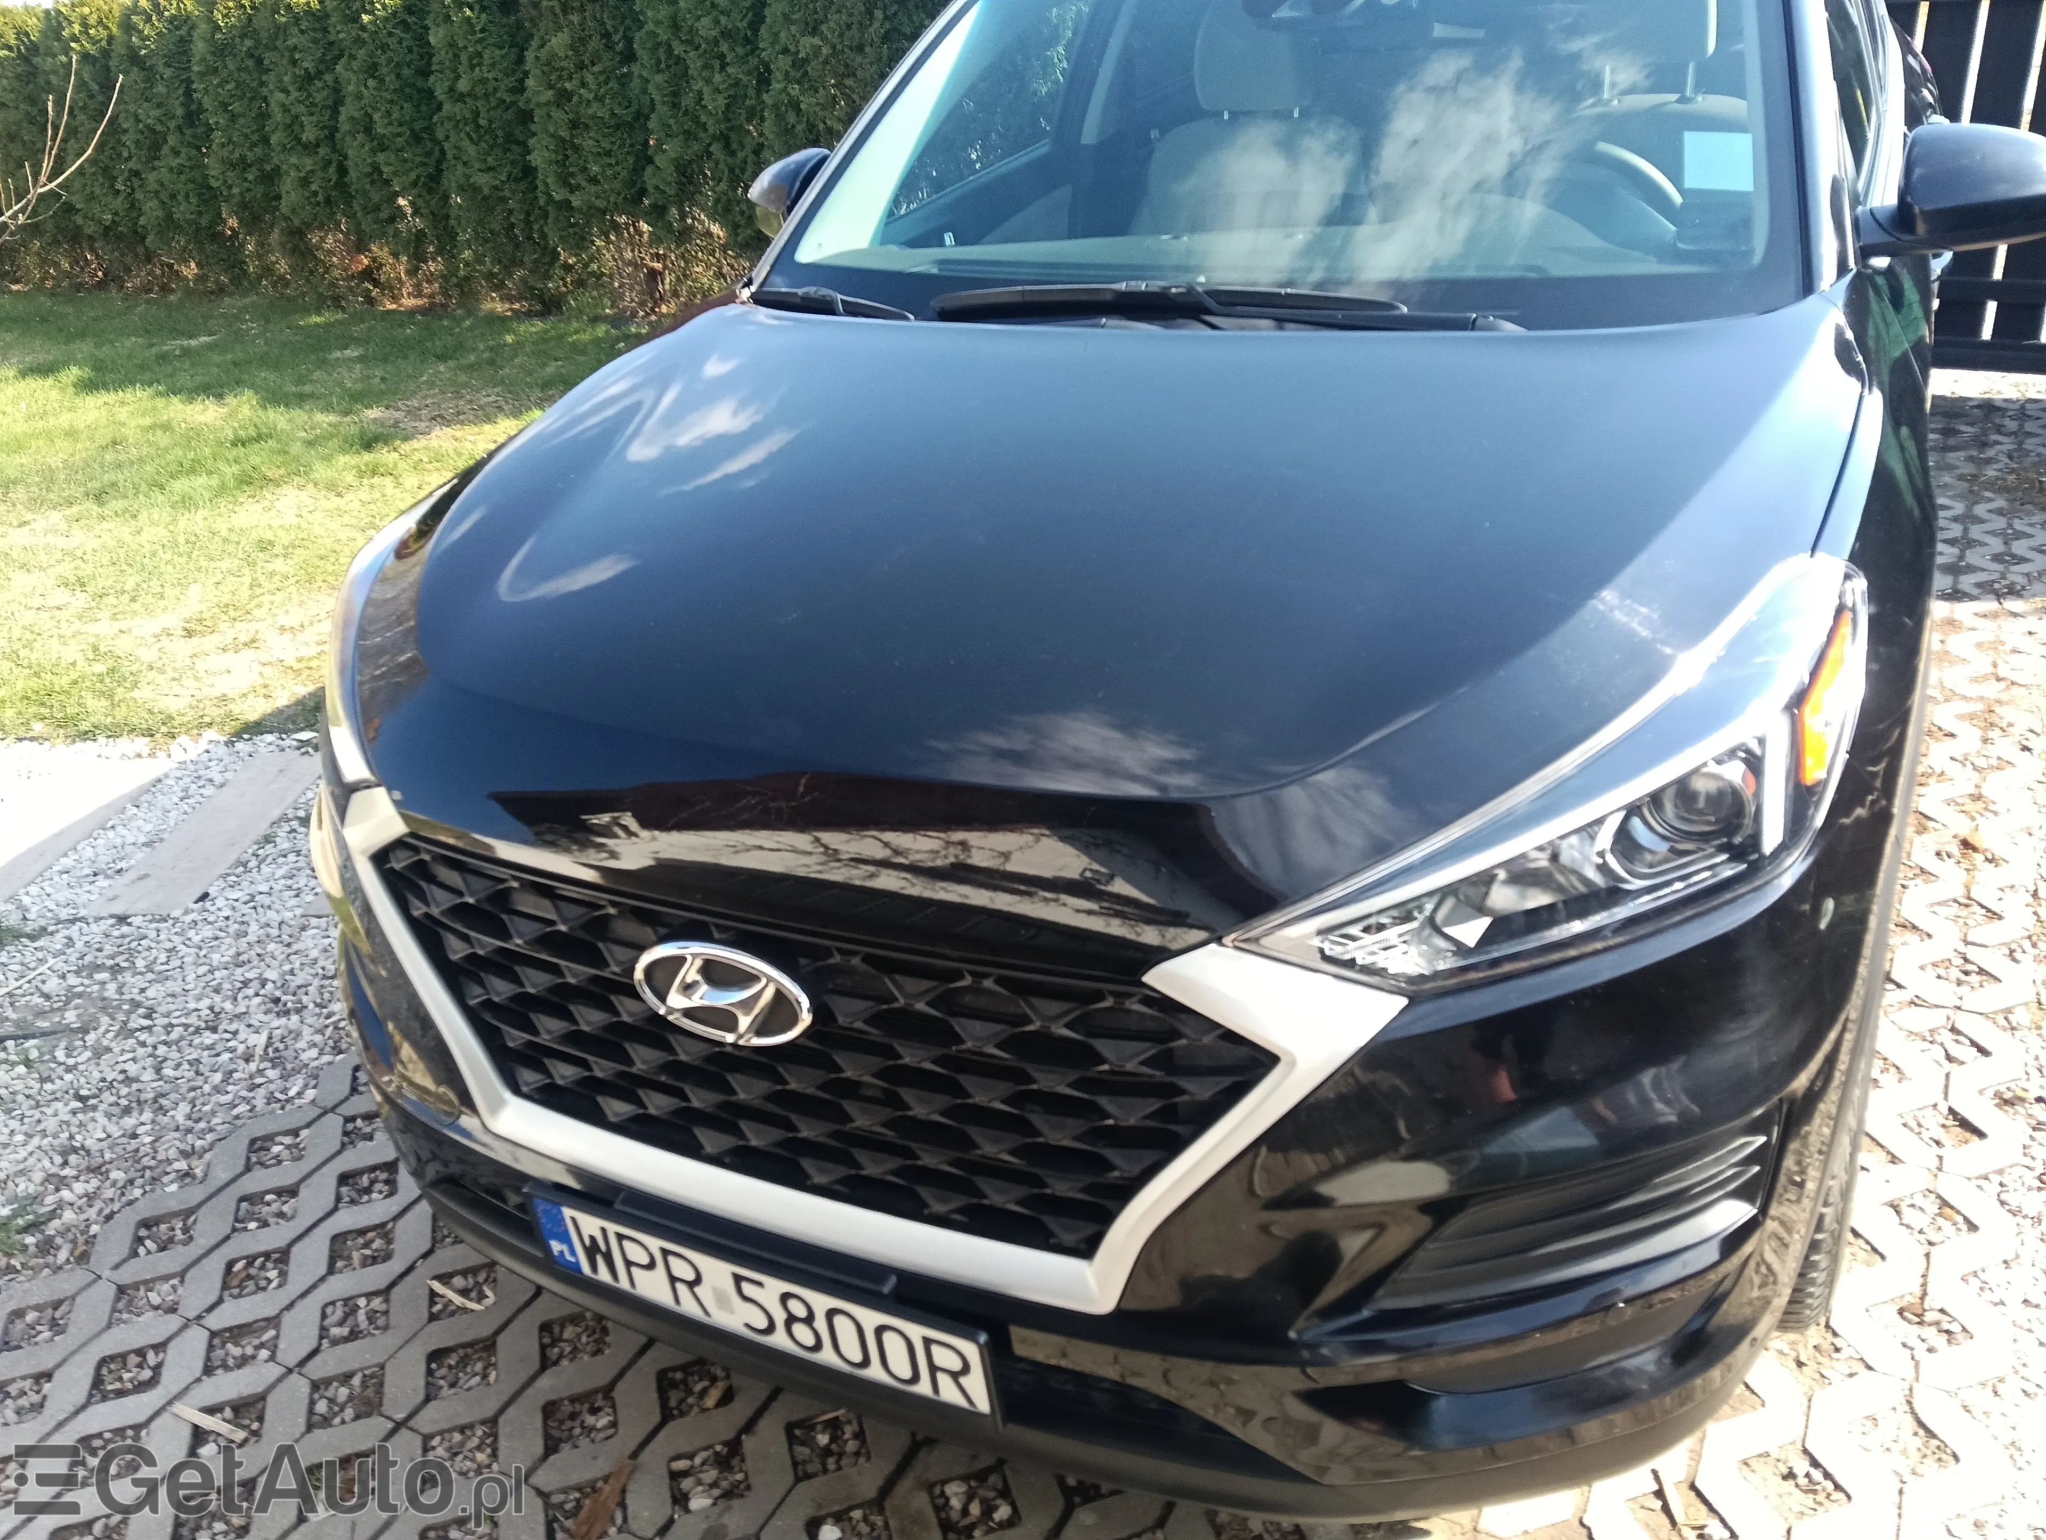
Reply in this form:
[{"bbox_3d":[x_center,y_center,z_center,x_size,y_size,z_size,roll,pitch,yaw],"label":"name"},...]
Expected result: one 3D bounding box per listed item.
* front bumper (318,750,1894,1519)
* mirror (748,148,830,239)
[{"bbox_3d":[-0.110,0.274,1.724,1.810,0.620,0.640,9,31,25],"label":"front bumper"},{"bbox_3d":[-0.388,-1.031,2.910,0.240,0.185,0.170,9,31,25],"label":"mirror"}]

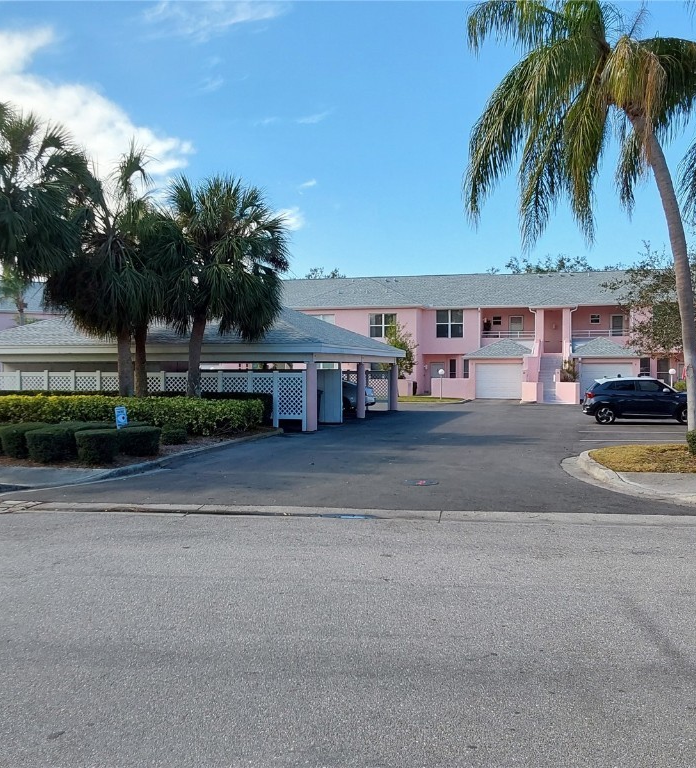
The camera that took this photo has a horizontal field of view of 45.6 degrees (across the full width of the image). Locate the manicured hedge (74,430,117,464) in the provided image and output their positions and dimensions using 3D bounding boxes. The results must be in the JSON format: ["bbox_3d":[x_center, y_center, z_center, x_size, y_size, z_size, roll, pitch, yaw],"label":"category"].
[{"bbox_3d":[-4.569,1.140,15.070,0.750,0.570,0.720,0,1,9],"label":"manicured hedge"}]

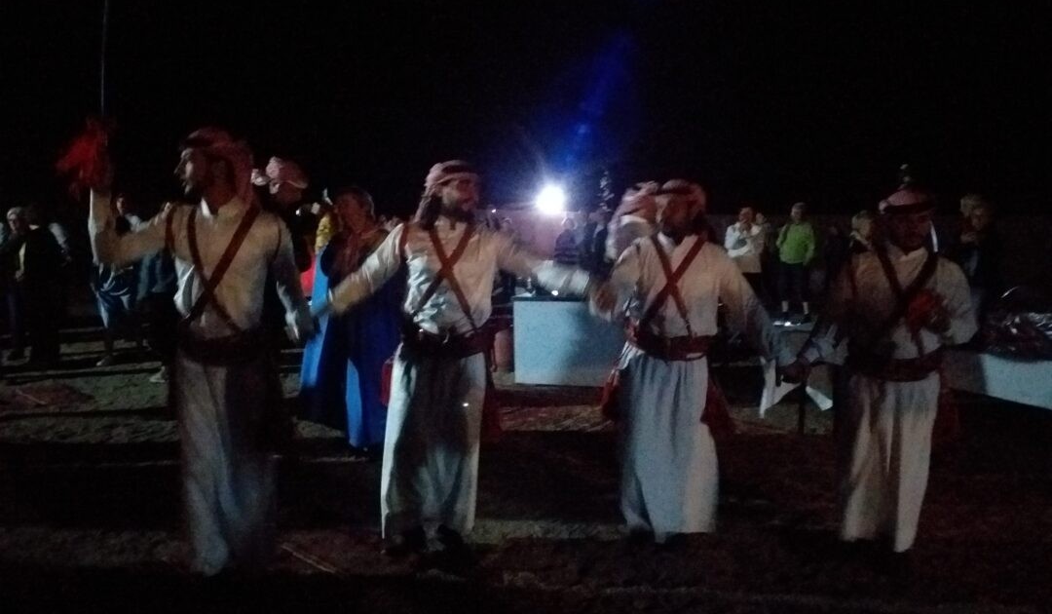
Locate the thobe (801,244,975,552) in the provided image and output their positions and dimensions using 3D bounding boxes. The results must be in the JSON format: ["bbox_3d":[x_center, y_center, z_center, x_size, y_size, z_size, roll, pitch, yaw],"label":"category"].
[{"bbox_3d":[1.588,0.415,3.470,0.739,1.379,0.420,1,7,12],"label":"thobe"}]

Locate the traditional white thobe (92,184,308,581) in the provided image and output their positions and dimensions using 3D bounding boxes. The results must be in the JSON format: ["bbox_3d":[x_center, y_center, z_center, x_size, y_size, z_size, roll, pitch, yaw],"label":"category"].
[{"bbox_3d":[-1.286,0.320,3.130,0.880,1.539,0.450,1,6,7],"label":"traditional white thobe"}]

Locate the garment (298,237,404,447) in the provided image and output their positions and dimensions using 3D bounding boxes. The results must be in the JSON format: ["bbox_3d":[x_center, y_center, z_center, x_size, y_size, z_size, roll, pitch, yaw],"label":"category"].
[{"bbox_3d":[-1.066,0.230,4.900,0.678,1.332,0.450,-1,6,-6],"label":"garment"}]

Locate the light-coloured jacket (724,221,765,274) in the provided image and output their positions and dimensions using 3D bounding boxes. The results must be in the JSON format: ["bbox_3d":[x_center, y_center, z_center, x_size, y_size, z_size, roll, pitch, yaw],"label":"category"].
[{"bbox_3d":[2.948,-0.810,10.700,0.554,0.711,0.360,1,6,11],"label":"light-coloured jacket"}]

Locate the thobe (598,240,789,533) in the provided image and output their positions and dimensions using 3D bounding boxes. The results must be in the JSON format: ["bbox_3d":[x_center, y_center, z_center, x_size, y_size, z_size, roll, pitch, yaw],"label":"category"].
[{"bbox_3d":[0.755,0.367,3.550,0.875,1.399,0.420,1,6,7],"label":"thobe"}]

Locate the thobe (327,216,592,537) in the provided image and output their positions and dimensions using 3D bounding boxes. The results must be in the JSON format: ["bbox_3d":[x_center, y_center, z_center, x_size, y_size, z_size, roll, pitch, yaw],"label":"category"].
[{"bbox_3d":[-0.281,0.314,3.380,1.133,1.390,0.450,0,6,-3],"label":"thobe"}]

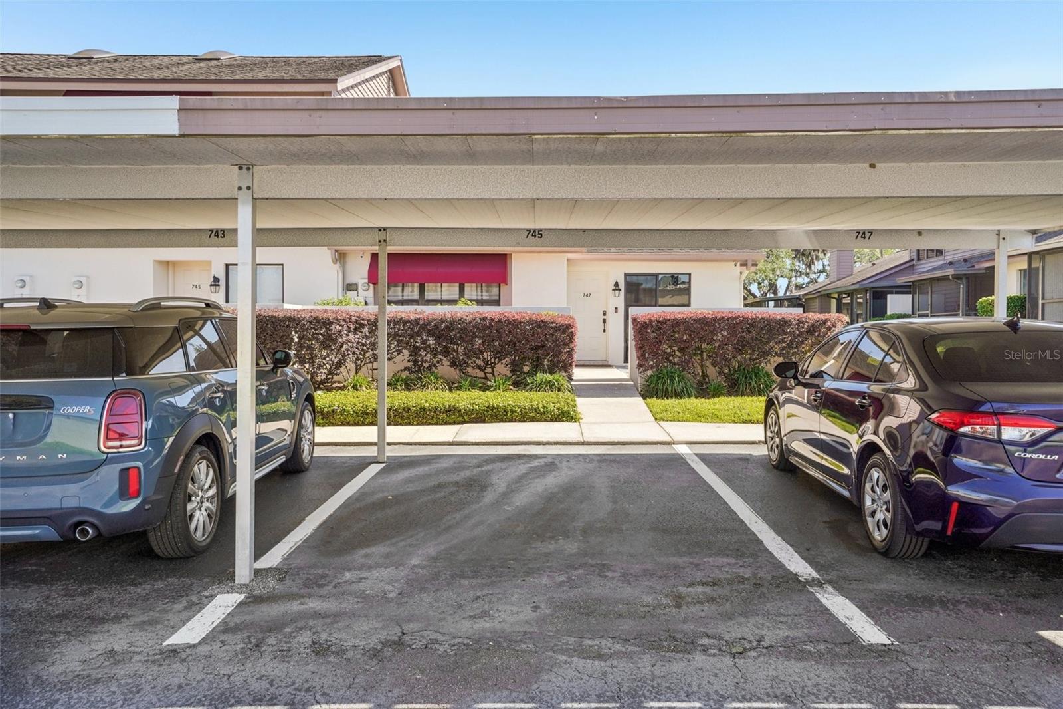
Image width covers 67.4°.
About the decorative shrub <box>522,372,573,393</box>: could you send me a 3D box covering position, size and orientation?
[{"bbox_3d":[0.227,0.429,11.450,0.720,0.360,0.650,0,2,1],"label":"decorative shrub"}]

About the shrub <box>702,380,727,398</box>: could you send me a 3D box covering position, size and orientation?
[{"bbox_3d":[2.614,0.491,11.350,0.370,0.270,0.350,0,2,1],"label":"shrub"}]

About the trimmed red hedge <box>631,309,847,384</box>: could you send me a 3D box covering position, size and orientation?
[{"bbox_3d":[2.980,-0.030,11.650,2.950,1.150,0.850,0,2,1],"label":"trimmed red hedge"}]

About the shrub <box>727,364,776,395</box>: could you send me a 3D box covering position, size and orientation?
[{"bbox_3d":[3.194,0.383,11.500,0.680,0.470,0.620,0,2,1],"label":"shrub"}]

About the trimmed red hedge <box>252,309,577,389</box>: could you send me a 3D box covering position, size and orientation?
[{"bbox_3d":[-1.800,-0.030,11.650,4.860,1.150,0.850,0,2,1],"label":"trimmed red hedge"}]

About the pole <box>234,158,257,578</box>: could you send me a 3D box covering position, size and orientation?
[{"bbox_3d":[-1.608,0.117,4.480,0.085,2.320,0.080,0,2,1],"label":"pole"}]

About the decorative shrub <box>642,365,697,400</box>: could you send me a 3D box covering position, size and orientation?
[{"bbox_3d":[1.978,0.410,11.400,0.800,0.480,0.700,0,2,1],"label":"decorative shrub"}]

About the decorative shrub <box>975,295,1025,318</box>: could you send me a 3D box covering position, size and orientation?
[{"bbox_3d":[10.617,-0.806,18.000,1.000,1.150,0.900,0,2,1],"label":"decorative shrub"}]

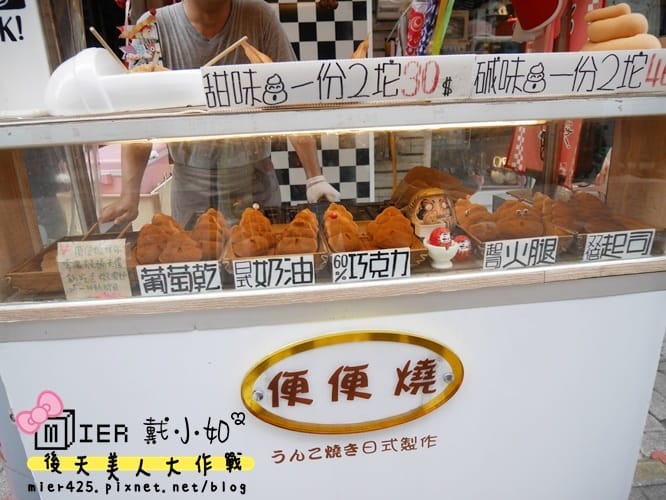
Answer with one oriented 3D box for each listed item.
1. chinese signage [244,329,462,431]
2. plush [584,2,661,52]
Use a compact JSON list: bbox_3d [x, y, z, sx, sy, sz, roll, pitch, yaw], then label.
[{"bbox_3d":[0.044,0.270,0.921,0.447,0.238,0.020,-4,17,-3],"label":"chinese signage"},{"bbox_3d":[0.585,-0.415,0.937,0.175,0.165,0.170,-4,17,-3],"label":"plush"}]

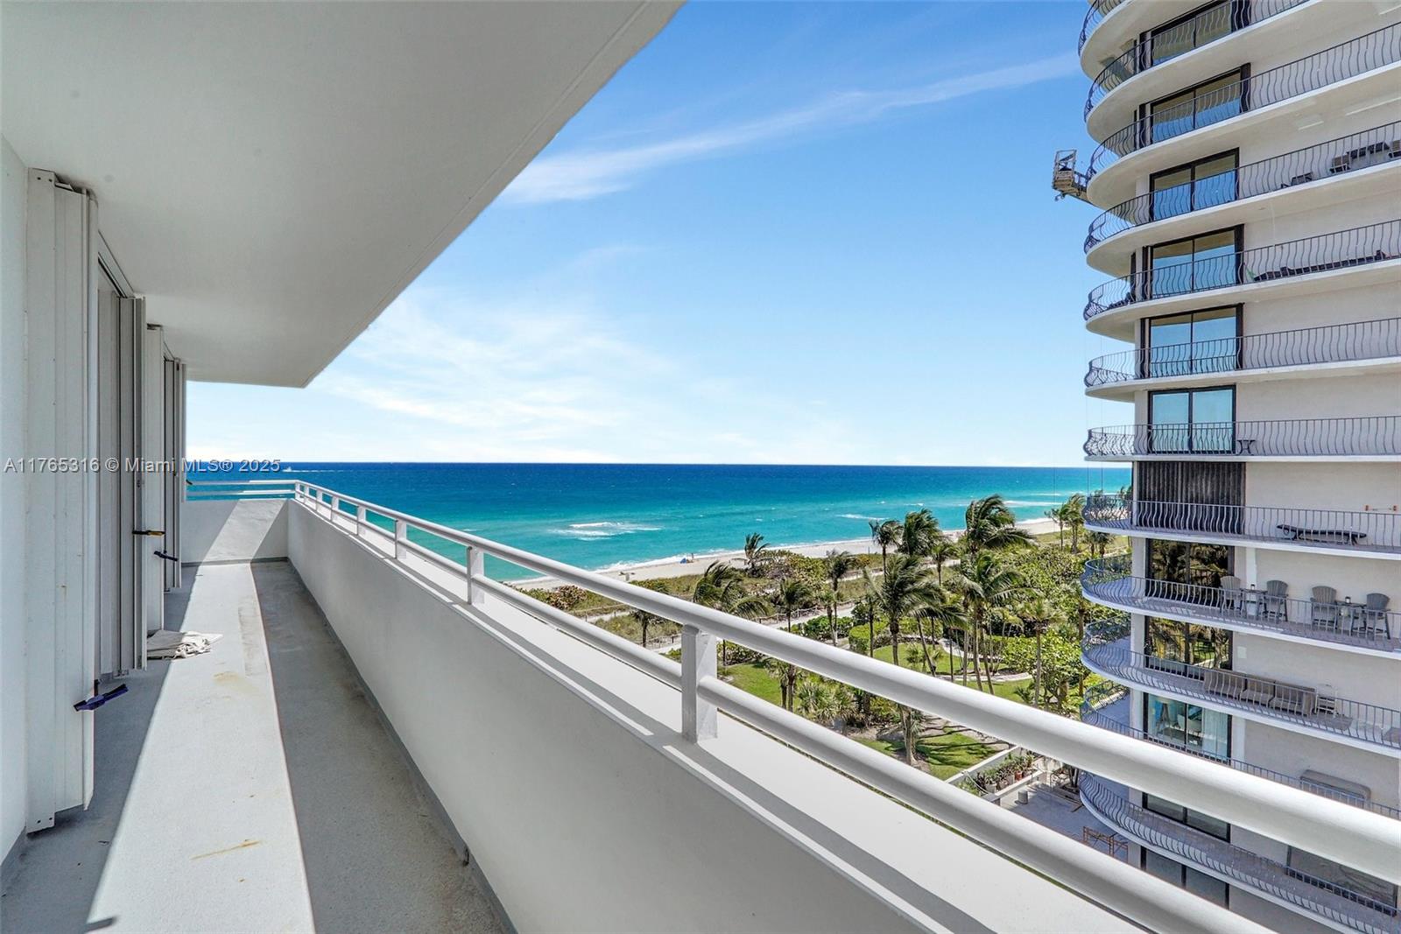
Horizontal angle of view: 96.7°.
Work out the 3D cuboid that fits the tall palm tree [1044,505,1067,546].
[{"bbox_3d":[67.300,11.300,118.000,4.500,8.400,4.500,0,0,0],"label":"tall palm tree"}]

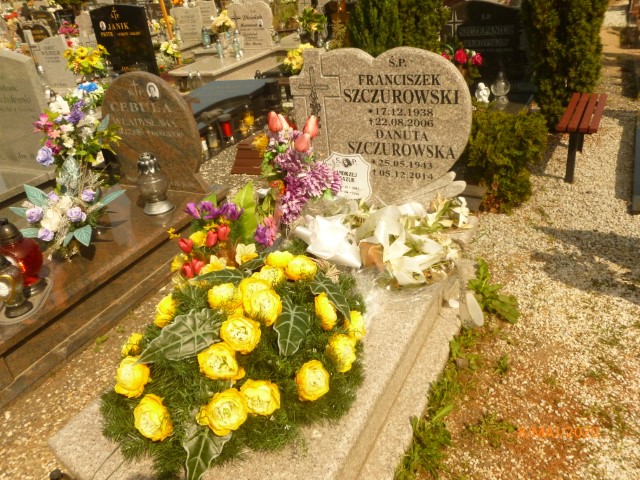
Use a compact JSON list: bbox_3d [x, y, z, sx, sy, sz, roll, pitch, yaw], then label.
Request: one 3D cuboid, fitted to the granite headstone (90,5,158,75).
[{"bbox_3d":[-2.188,-2.210,5.793,0.770,0.780,0.090,8,33,28],"label":"granite headstone"}]

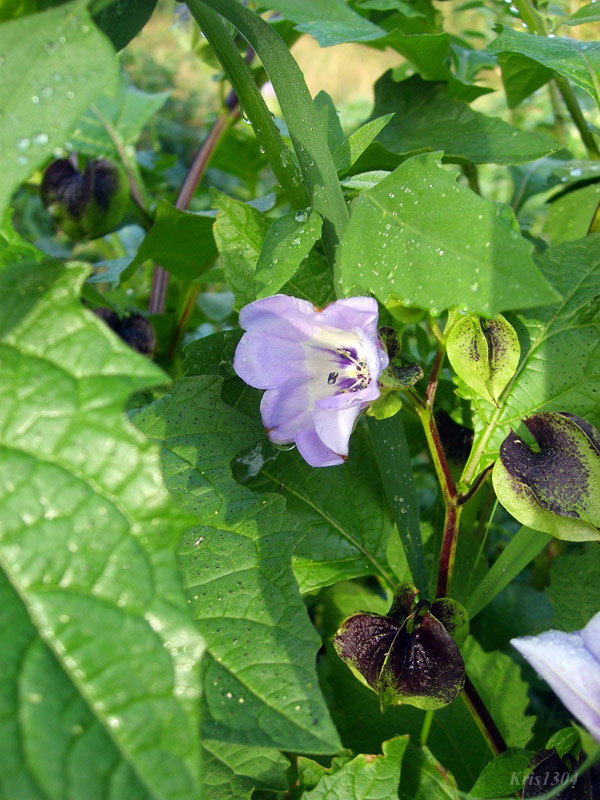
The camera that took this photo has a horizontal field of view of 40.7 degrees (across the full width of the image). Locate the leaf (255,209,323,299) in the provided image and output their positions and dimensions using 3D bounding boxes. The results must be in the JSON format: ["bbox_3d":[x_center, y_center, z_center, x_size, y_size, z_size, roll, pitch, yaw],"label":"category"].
[{"bbox_3d":[-0.003,-0.042,0.228,0.014,0.031,0.008,36,12,19],"label":"leaf"}]

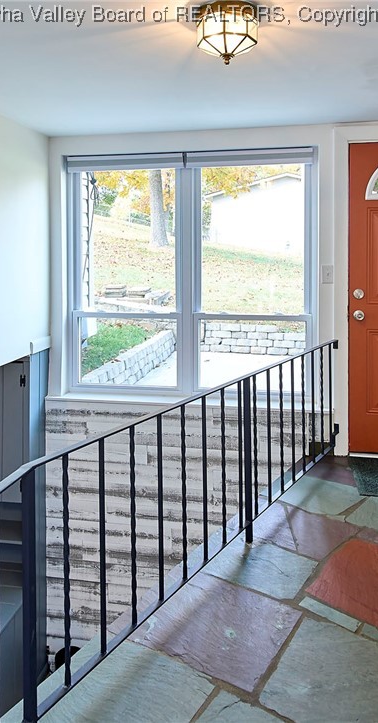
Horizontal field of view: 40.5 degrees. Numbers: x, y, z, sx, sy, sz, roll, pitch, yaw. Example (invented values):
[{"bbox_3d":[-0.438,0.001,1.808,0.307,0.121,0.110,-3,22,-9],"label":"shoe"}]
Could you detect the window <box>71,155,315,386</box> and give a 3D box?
[{"bbox_3d":[-0.024,-0.645,3.757,1.830,1.740,0.110,1,3,12],"label":"window"}]

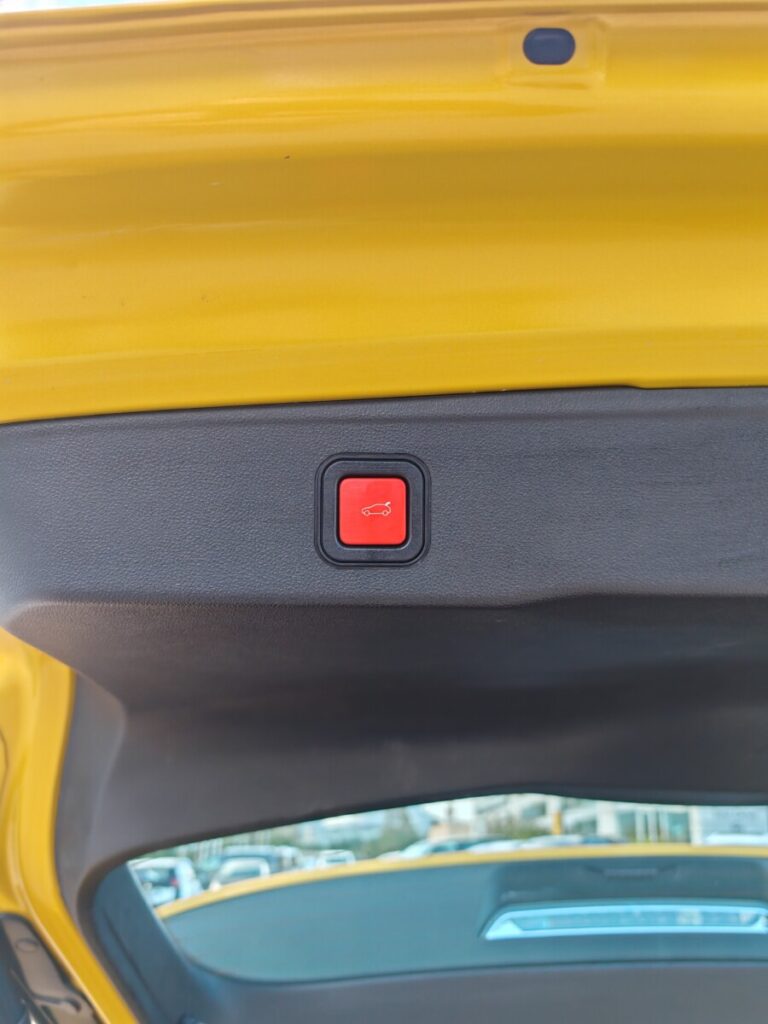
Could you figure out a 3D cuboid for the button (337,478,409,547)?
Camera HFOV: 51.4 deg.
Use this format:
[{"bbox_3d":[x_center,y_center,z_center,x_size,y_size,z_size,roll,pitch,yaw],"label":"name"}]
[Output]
[{"bbox_3d":[-0.004,0.000,0.328,0.027,0.027,0.007,0,0,0],"label":"button"}]

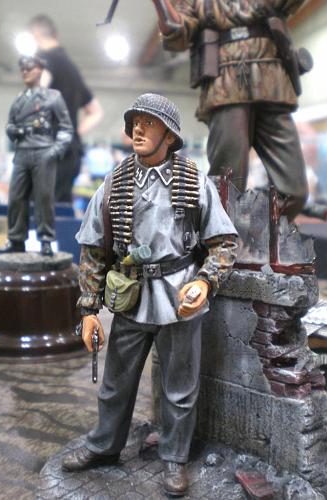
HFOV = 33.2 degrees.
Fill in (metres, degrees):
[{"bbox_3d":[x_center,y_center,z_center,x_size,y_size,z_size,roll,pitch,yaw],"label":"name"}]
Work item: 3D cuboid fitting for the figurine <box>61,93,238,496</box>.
[{"bbox_3d":[-0.003,0.014,0.168,0.051,0.120,0.038,2,8,13],"label":"figurine"}]

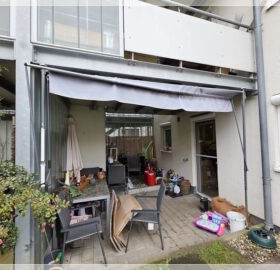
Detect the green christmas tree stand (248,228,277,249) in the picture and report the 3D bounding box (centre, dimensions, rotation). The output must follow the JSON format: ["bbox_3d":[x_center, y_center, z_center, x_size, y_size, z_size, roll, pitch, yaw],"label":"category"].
[{"bbox_3d":[1.850,1.544,2.055,0.340,0.140,0.340,-1,-2,-17],"label":"green christmas tree stand"}]

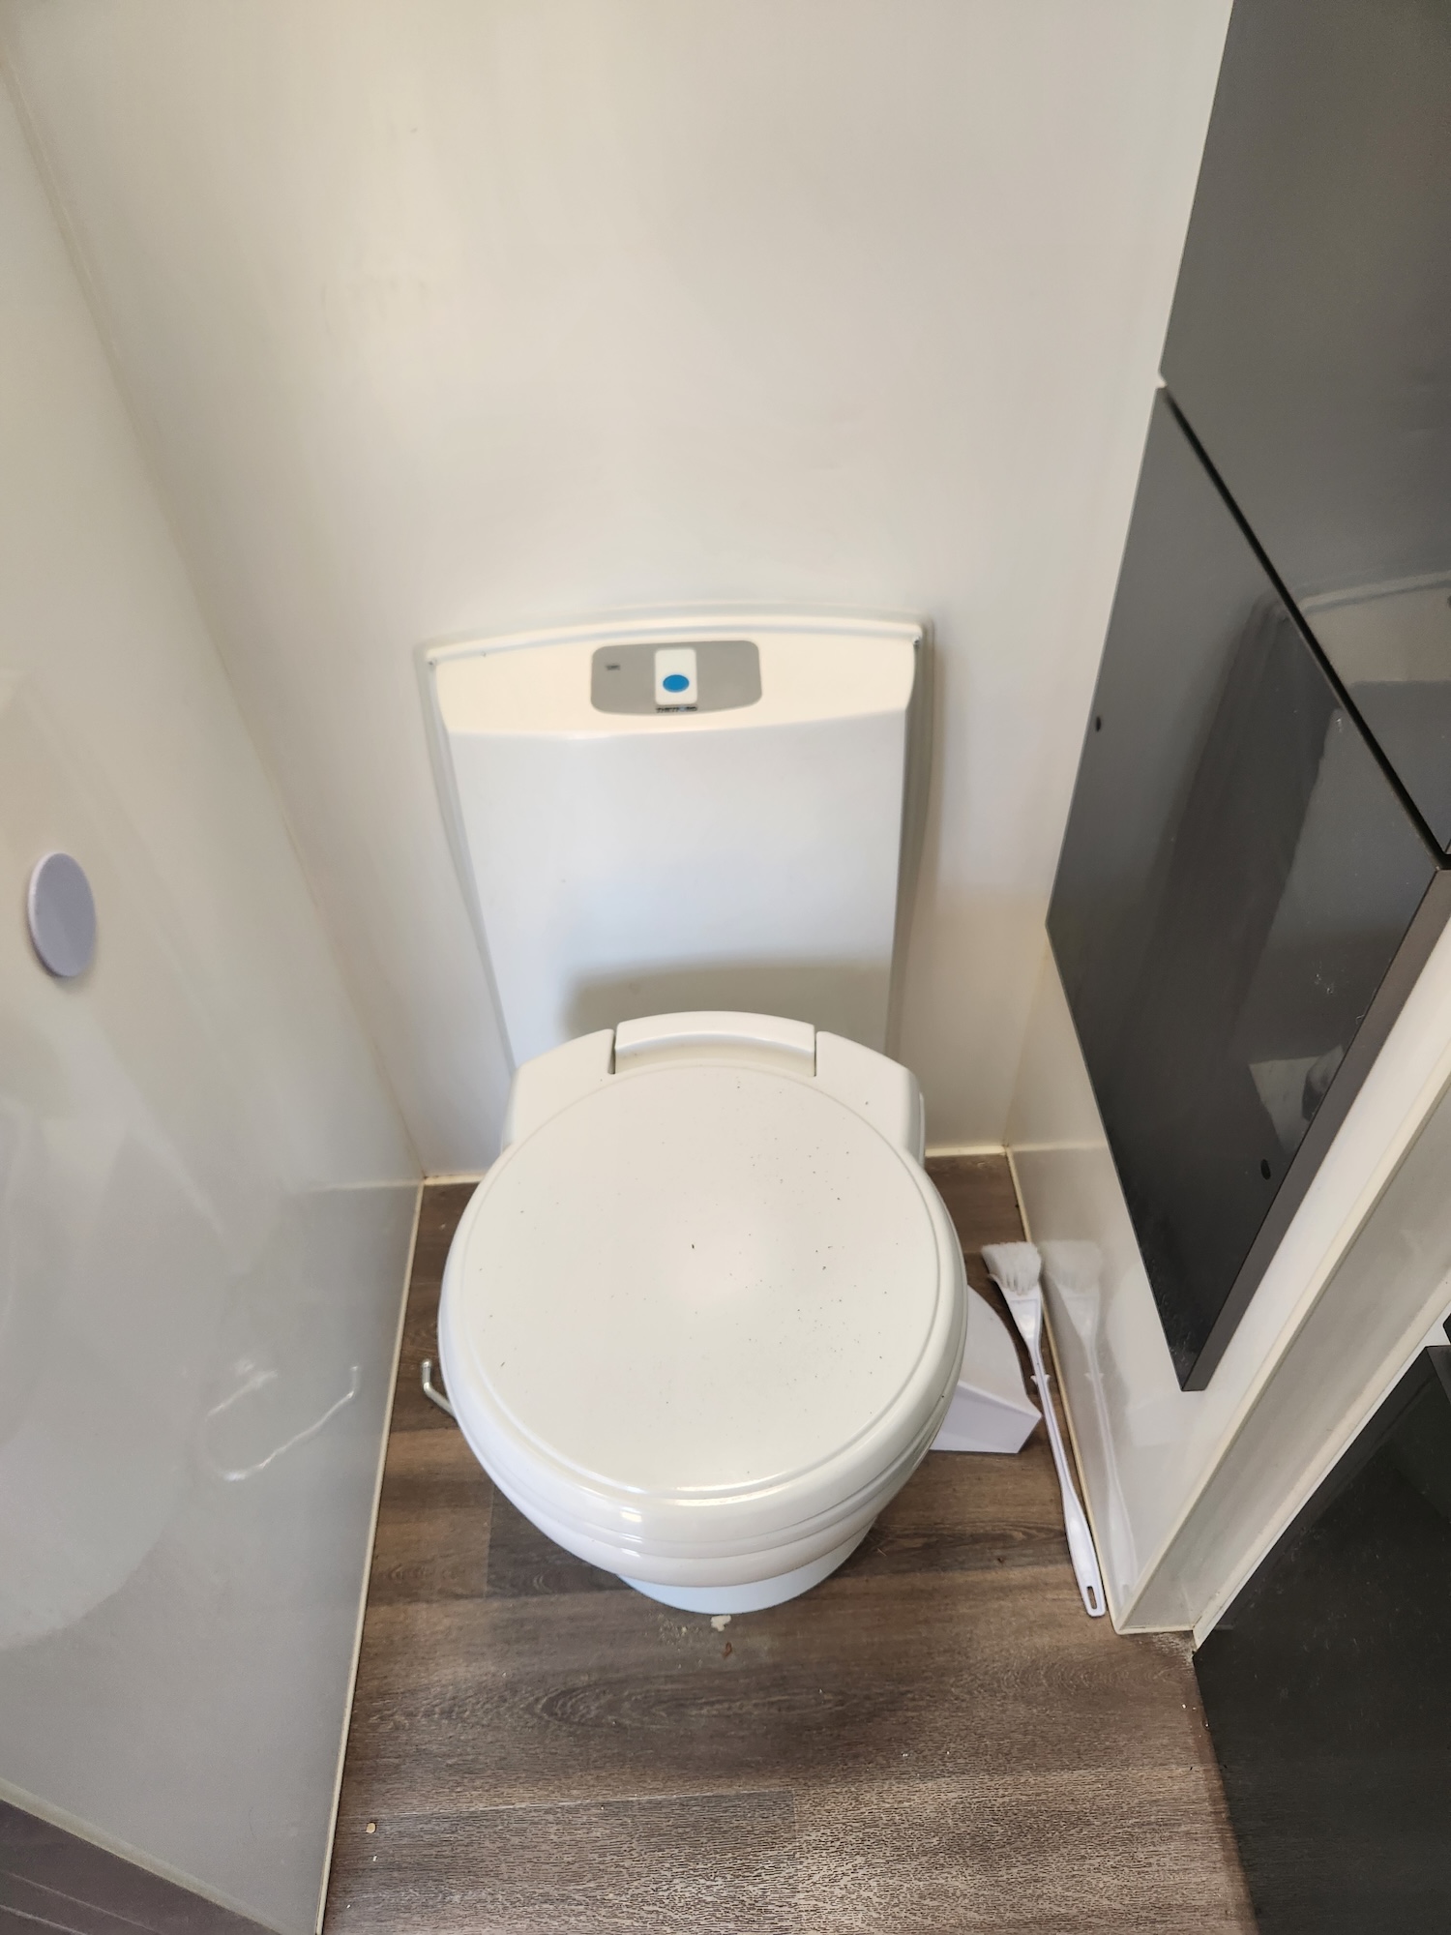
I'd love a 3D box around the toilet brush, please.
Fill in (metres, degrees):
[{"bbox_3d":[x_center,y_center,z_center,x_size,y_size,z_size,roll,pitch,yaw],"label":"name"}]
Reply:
[{"bbox_3d":[0.319,0.443,1.277,0.060,0.050,0.366,-6,50,-1],"label":"toilet brush"}]

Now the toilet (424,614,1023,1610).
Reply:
[{"bbox_3d":[-0.013,0.193,1.052,0.394,0.749,0.582,-3,48,1],"label":"toilet"}]

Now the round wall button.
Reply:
[{"bbox_3d":[-0.374,-0.029,0.716,0.012,0.067,0.067,-3,48,1],"label":"round wall button"}]

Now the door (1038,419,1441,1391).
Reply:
[{"bbox_3d":[0.306,-0.040,0.861,0.017,0.495,0.448,-3,48,1],"label":"door"}]

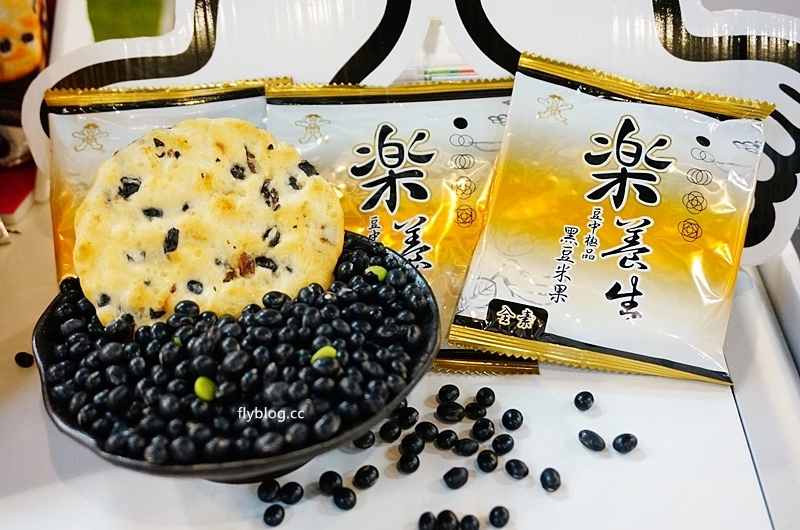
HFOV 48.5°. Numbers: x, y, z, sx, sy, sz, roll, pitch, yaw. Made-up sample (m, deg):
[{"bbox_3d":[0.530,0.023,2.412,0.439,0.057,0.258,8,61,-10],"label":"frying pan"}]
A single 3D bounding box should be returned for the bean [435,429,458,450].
[{"bbox_3d":[0.018,0.065,0.331,0.008,0.007,0.007,-13,36,-20],"label":"bean"}]

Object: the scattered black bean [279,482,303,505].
[{"bbox_3d":[-0.038,0.081,0.313,0.008,0.008,0.008,-5,32,-8],"label":"scattered black bean"}]

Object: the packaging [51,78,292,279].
[{"bbox_3d":[-0.102,-0.017,0.402,0.114,0.129,0.017,-4,4,-3],"label":"packaging"}]

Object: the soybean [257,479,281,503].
[{"bbox_3d":[-0.046,0.079,0.309,0.007,0.007,0.008,-11,35,-16],"label":"soybean"}]

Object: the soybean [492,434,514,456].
[{"bbox_3d":[0.039,0.068,0.334,0.008,0.008,0.009,5,32,8],"label":"soybean"}]

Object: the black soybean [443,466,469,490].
[{"bbox_3d":[0.020,0.076,0.315,0.009,0.007,0.007,-12,35,-18],"label":"black soybean"}]

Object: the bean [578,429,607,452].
[{"bbox_3d":[0.072,0.066,0.331,0.007,0.007,0.011,-24,40,-32],"label":"bean"}]

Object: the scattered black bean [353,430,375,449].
[{"bbox_3d":[-0.013,0.065,0.331,0.008,0.007,0.008,-18,38,-26],"label":"scattered black bean"}]

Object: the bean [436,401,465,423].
[{"bbox_3d":[0.020,0.058,0.349,0.011,0.008,0.009,2,32,4],"label":"bean"}]

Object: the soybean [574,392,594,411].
[{"bbox_3d":[0.074,0.054,0.355,0.008,0.008,0.008,8,32,13],"label":"soybean"}]

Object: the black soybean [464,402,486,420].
[{"bbox_3d":[0.031,0.061,0.366,0.009,0.006,0.008,15,31,26],"label":"black soybean"}]

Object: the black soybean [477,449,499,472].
[{"bbox_3d":[0.033,0.075,0.338,0.008,0.007,0.010,3,28,6],"label":"black soybean"}]

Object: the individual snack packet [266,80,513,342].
[{"bbox_3d":[0.001,-0.016,0.391,0.115,0.129,0.017,-2,4,0],"label":"individual snack packet"}]

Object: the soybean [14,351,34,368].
[{"bbox_3d":[-0.156,0.039,0.368,0.008,0.006,0.006,15,36,21],"label":"soybean"}]

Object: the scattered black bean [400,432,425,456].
[{"bbox_3d":[0.005,0.070,0.346,0.009,0.008,0.010,1,28,1],"label":"scattered black bean"}]

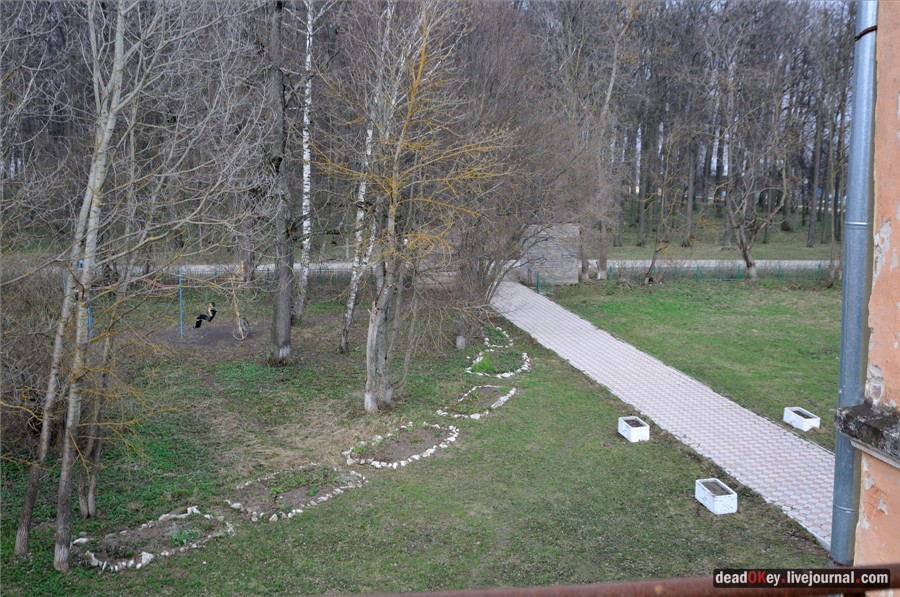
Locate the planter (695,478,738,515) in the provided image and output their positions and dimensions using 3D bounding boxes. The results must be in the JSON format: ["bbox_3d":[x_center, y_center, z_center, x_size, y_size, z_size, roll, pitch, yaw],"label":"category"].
[{"bbox_3d":[5.025,3.737,16.966,0.416,0.336,0.898,-1,8,-8],"label":"planter"}]

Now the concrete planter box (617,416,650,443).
[{"bbox_3d":[4.347,3.090,21.218,0.416,0.336,0.898,-1,8,-9],"label":"concrete planter box"}]

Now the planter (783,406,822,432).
[{"bbox_3d":[8.752,3.004,22.328,0.416,0.336,0.898,-1,8,-11],"label":"planter"}]

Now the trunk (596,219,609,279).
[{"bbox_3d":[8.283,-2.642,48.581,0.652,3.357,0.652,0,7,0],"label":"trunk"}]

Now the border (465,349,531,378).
[{"bbox_3d":[1.687,2.033,29.104,1.912,0.140,3.874,2,8,12],"label":"border"}]

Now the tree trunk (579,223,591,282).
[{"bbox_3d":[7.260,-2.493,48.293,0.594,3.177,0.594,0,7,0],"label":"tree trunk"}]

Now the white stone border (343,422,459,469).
[{"bbox_3d":[-1.032,3.279,20.736,1.727,0.140,3.479,5,9,32],"label":"white stone border"}]

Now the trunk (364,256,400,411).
[{"bbox_3d":[-1.833,0.948,23.439,0.897,3.994,0.800,0,7,0],"label":"trunk"}]

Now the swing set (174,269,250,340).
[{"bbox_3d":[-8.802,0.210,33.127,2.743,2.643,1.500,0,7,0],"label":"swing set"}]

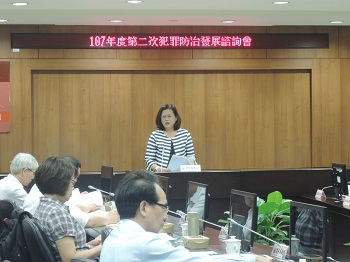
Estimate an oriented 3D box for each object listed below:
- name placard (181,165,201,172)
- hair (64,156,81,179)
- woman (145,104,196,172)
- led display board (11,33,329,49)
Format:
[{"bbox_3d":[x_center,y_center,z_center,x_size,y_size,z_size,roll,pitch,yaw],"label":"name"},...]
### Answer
[{"bbox_3d":[0.153,0.360,11.600,0.200,0.066,0.050,0,1,-5],"label":"name placard"},{"bbox_3d":[-0.656,0.243,7.200,0.220,0.200,0.180,12,-4,-21],"label":"hair"},{"bbox_3d":[-0.038,0.538,12.008,0.510,1.600,0.360,0,1,0],"label":"woman"},{"bbox_3d":[-0.025,-1.017,13.737,3.623,0.181,0.080,-1,1,-8],"label":"led display board"}]

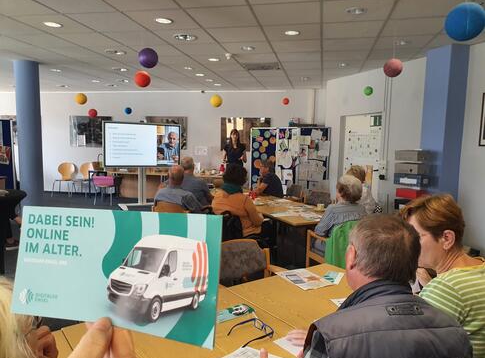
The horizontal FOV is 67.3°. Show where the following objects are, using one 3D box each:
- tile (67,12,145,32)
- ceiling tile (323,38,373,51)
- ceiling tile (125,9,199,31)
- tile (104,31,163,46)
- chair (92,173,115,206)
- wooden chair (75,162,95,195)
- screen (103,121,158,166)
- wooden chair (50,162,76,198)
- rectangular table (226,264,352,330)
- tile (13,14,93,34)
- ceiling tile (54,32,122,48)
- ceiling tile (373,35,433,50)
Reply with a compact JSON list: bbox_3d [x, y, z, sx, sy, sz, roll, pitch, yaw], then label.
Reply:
[{"bbox_3d":[-1.378,-1.624,3.779,0.615,0.030,0.600,3,6,12],"label":"tile"},{"bbox_3d":[1.276,-1.630,4.412,0.615,0.030,0.600,3,6,12],"label":"ceiling tile"},{"bbox_3d":[-0.784,-1.612,3.700,0.620,0.030,0.610,2,6,12],"label":"ceiling tile"},{"bbox_3d":[-1.263,-1.698,4.421,0.620,0.030,0.610,2,6,12],"label":"tile"},{"bbox_3d":[-3.037,0.207,8.038,0.480,0.700,0.460,0,6,-15],"label":"chair"},{"bbox_3d":[-3.952,0.017,9.270,0.500,0.810,0.520,0,6,-13],"label":"wooden chair"},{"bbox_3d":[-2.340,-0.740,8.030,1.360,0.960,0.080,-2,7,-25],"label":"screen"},{"bbox_3d":[-4.431,0.020,9.044,0.500,0.800,0.500,0,6,-13],"label":"wooden chair"},{"bbox_3d":[0.417,0.937,1.754,0.700,0.740,0.760,-3,7,-35],"label":"rectangular table"},{"bbox_3d":[-1.979,-1.651,3.908,0.615,0.030,0.600,3,6,12],"label":"tile"},{"bbox_3d":[-1.853,-1.708,4.482,0.615,0.030,0.600,3,6,12],"label":"ceiling tile"},{"bbox_3d":[1.907,-1.631,4.359,0.620,0.030,0.610,2,6,12],"label":"ceiling tile"}]

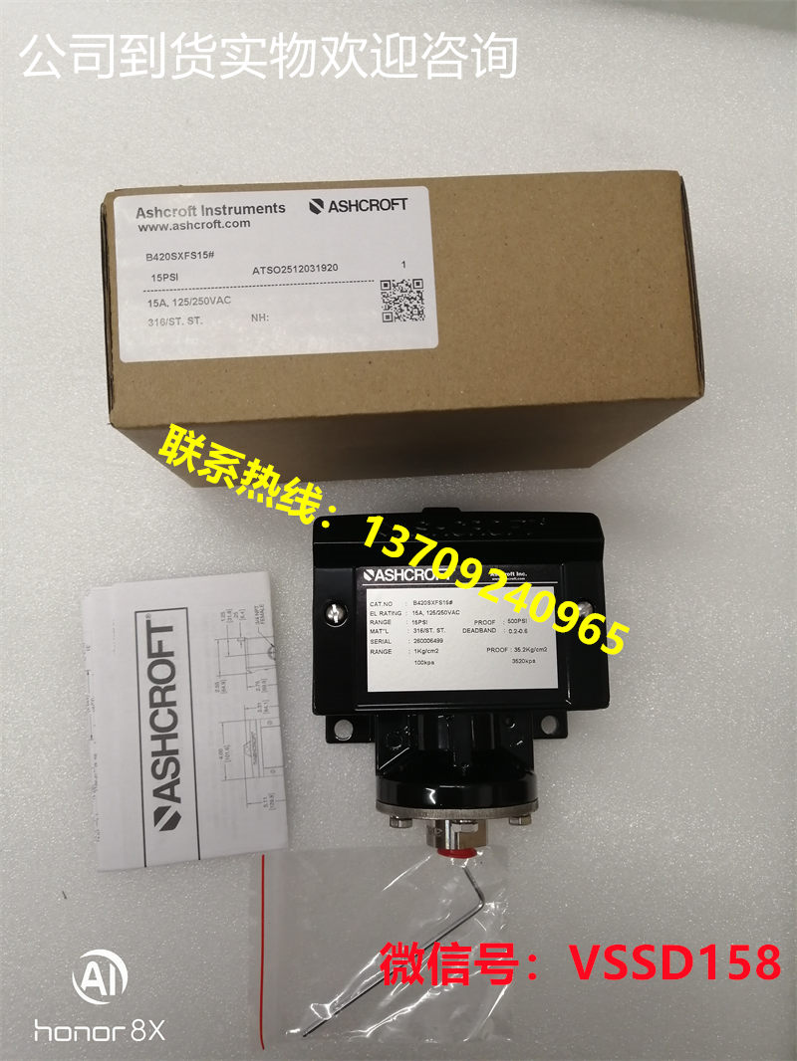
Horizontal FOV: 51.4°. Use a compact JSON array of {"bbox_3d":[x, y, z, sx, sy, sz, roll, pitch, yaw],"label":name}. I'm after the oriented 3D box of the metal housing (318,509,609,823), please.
[{"bbox_3d":[0.022,0.056,0.310,0.102,0.065,0.123,-1,85,-3],"label":"metal housing"}]

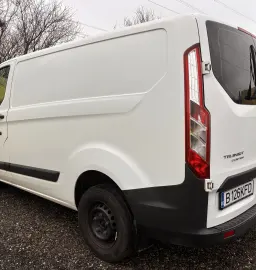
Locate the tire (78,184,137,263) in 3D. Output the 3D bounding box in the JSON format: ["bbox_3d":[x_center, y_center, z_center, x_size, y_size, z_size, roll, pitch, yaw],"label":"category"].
[{"bbox_3d":[-0.169,0.758,2.412,0.660,0.665,0.220,4,7,43],"label":"tire"}]

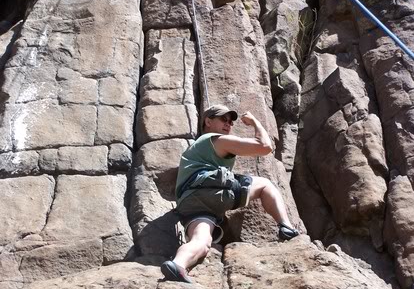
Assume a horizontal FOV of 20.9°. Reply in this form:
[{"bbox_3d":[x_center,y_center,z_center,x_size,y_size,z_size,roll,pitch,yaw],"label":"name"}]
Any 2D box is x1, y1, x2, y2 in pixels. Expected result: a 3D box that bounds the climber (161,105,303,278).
[{"bbox_3d":[0.164,0.350,8.200,0.980,1.400,0.700,5,-22,-13],"label":"climber"}]

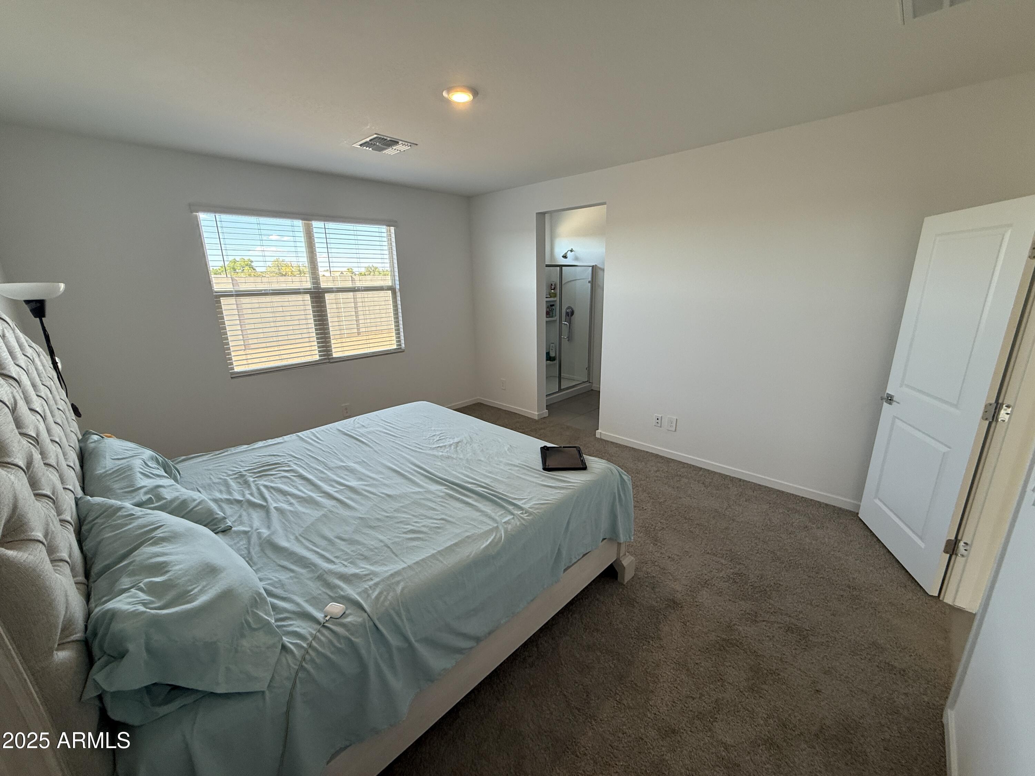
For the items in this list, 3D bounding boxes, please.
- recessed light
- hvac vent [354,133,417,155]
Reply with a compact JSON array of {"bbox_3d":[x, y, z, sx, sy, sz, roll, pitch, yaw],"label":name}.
[{"bbox_3d":[-0.316,-1.623,2.336,0.195,0.030,0.195,-1,15,0],"label":"recessed light"},{"bbox_3d":[-1.014,-1.849,3.213,0.365,0.022,0.365,13,20,42],"label":"hvac vent"}]

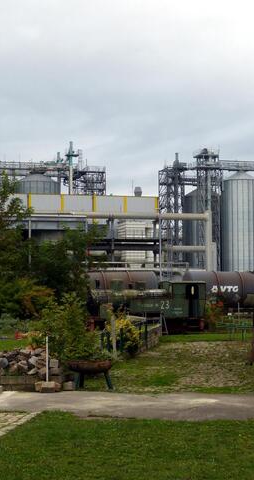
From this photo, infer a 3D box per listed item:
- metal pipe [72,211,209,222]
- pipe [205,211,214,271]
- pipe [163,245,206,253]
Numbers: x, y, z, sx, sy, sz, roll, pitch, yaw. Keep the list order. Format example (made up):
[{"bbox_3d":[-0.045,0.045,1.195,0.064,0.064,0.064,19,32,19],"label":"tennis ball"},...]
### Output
[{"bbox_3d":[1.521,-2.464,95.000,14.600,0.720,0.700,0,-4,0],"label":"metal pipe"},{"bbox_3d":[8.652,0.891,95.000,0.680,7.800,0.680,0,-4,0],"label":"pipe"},{"bbox_3d":[6.093,0.901,96.000,4.500,0.620,0.620,0,-4,0],"label":"pipe"}]

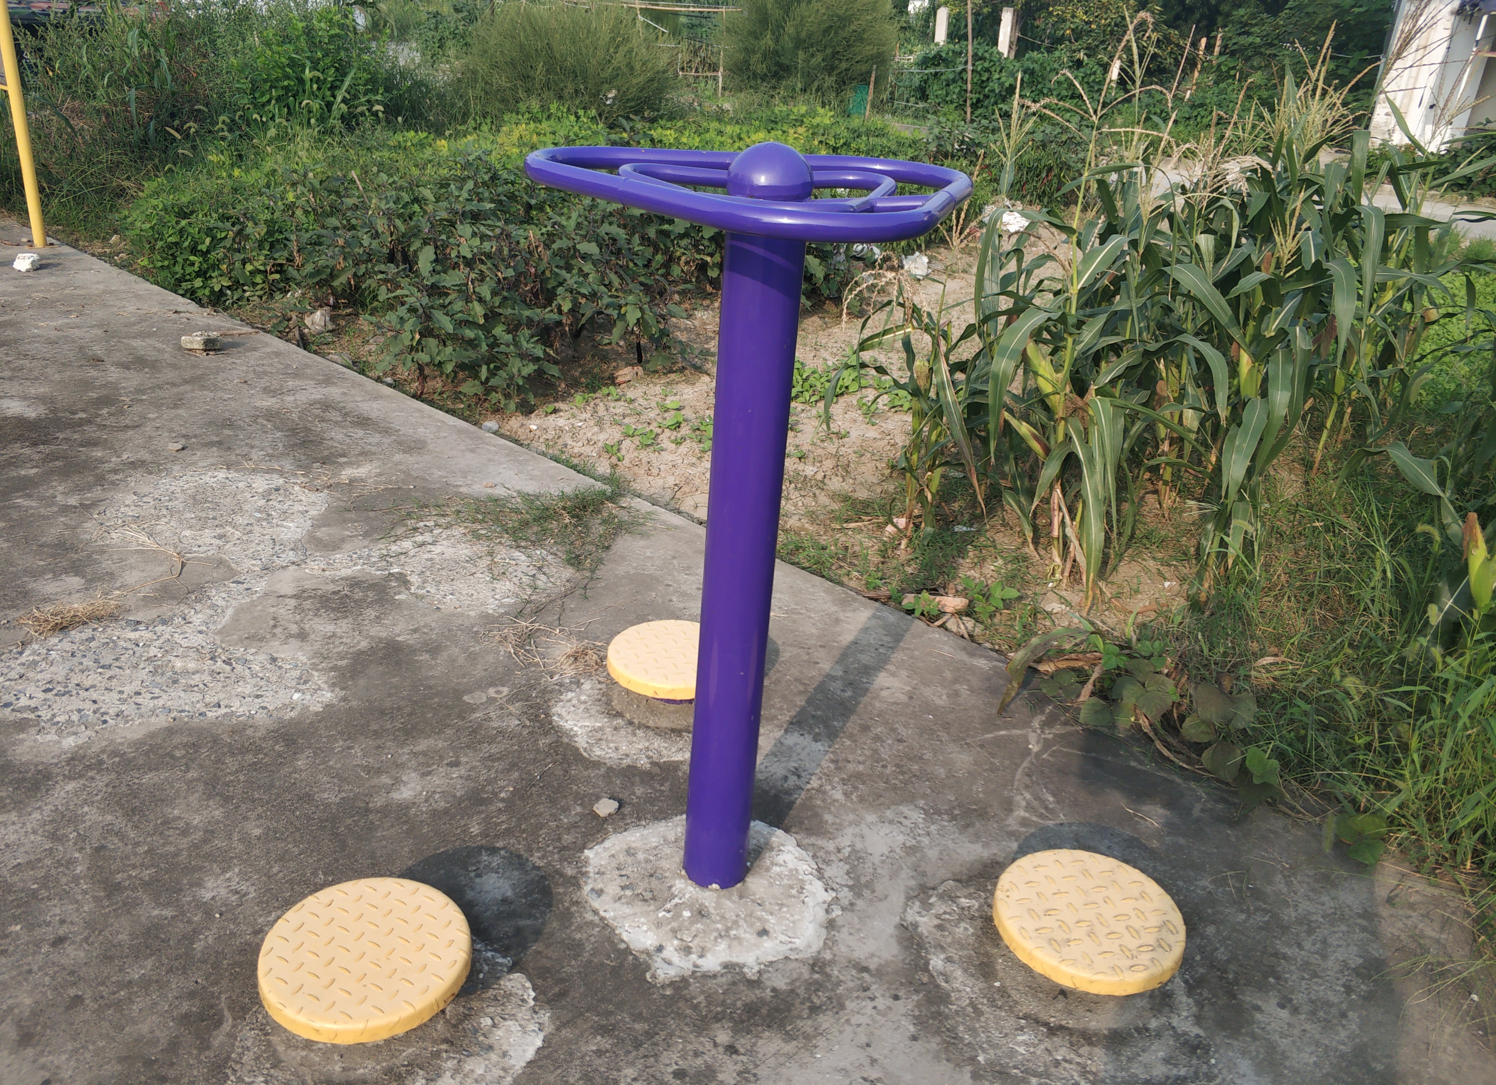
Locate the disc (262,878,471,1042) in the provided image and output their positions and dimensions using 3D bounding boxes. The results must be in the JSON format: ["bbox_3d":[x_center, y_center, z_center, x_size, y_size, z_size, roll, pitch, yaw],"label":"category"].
[{"bbox_3d":[-0.594,0.643,1.815,0.315,0.041,0.315,4,24,-2],"label":"disc"}]

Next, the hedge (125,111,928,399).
[{"bbox_3d":[-0.634,-2.638,8.596,4.200,0.800,7.300,19,28,29],"label":"hedge"}]

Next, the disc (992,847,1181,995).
[{"bbox_3d":[0.587,0.650,2.018,0.315,0.041,0.315,4,24,-2],"label":"disc"}]

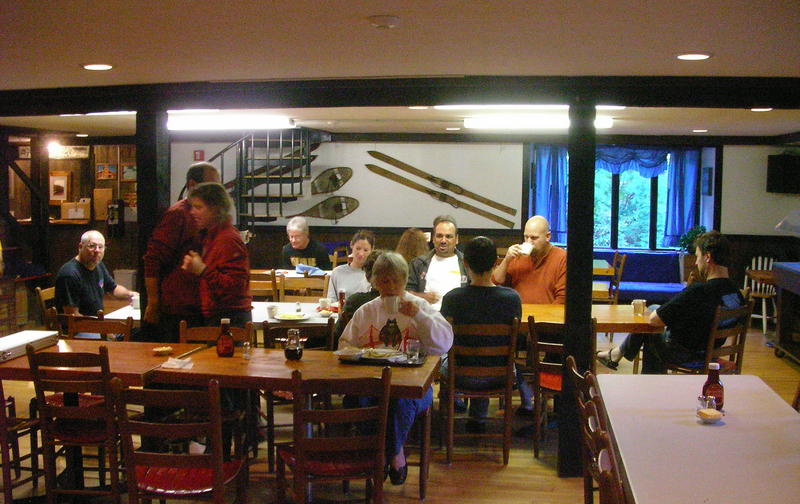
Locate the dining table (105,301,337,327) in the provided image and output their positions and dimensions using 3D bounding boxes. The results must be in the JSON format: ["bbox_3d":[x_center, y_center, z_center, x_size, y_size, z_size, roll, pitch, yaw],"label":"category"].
[{"bbox_3d":[-1.033,0.788,6.120,1.720,0.750,0.880,1,5,4],"label":"dining table"}]

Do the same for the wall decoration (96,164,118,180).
[{"bbox_3d":[-3.823,-1.046,11.450,0.310,0.230,0.030,1,5,7],"label":"wall decoration"}]

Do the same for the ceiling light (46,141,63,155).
[{"bbox_3d":[-4.406,-1.333,11.200,0.180,0.170,0.180,1,5,6],"label":"ceiling light"}]

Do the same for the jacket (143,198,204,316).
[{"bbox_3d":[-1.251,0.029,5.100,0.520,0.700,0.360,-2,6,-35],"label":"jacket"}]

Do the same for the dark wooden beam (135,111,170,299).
[{"bbox_3d":[-1.472,0.185,5.287,0.145,2.045,0.145,1,5,8],"label":"dark wooden beam"}]

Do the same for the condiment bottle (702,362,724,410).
[{"bbox_3d":[1.284,0.545,3.581,0.083,0.190,0.076,2,6,20],"label":"condiment bottle"}]

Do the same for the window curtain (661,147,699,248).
[{"bbox_3d":[3.441,-0.675,10.710,0.443,1.230,0.120,1,5,8],"label":"window curtain"}]

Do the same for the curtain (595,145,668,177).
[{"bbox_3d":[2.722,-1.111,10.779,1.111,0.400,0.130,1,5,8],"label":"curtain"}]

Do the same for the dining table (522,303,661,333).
[{"bbox_3d":[0.820,0.781,5.860,1.650,0.755,0.840,1,5,1],"label":"dining table"}]

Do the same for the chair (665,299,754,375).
[{"bbox_3d":[2.030,0.745,5.795,0.440,0.870,0.470,-3,6,-41],"label":"chair"}]

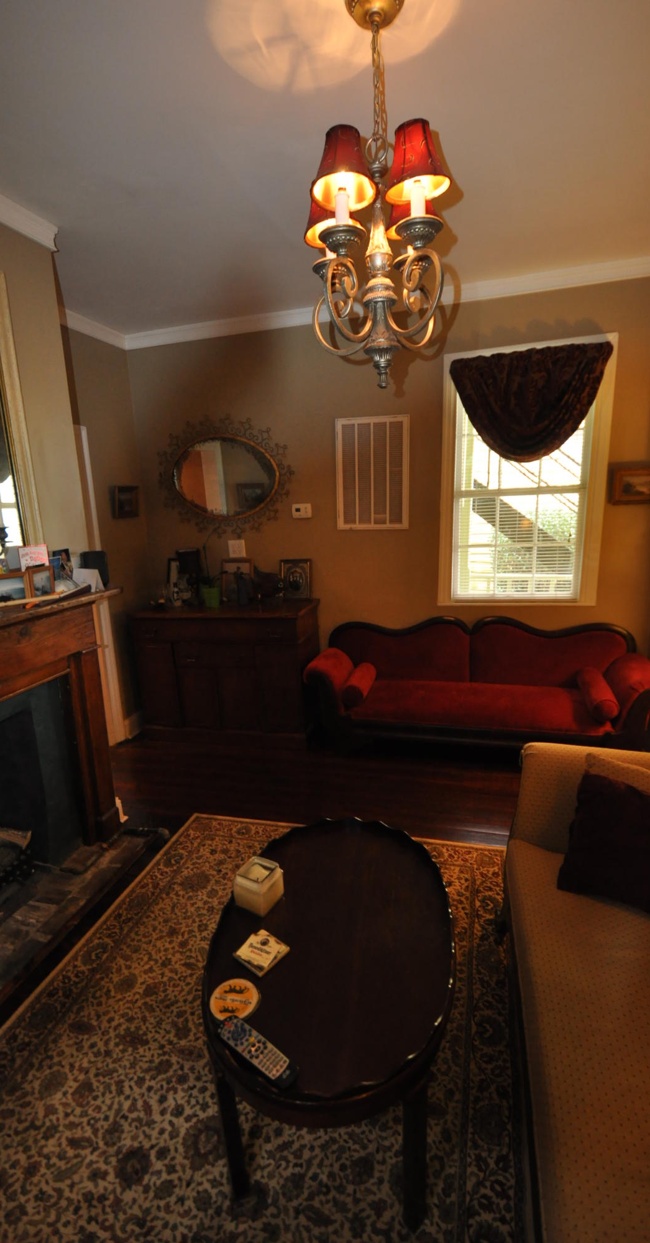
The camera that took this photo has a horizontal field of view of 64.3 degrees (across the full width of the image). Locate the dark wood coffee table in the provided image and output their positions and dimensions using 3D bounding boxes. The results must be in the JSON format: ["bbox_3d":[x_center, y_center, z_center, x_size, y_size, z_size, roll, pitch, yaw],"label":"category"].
[{"bbox_3d":[0.040,0.994,1.358,0.592,0.516,0.853,0,13,11],"label":"dark wood coffee table"}]

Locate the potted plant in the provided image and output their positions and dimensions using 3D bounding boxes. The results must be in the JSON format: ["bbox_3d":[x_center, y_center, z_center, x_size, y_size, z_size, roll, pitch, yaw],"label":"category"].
[{"bbox_3d":[-0.762,-0.316,3.433,0.170,0.435,0.170,1,13,15],"label":"potted plant"}]

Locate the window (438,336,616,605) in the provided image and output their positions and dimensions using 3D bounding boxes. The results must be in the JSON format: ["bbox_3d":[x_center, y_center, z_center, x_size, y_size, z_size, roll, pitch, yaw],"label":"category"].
[{"bbox_3d":[1.141,-0.810,3.014,0.926,1.484,0.110,1,13,15],"label":"window"}]

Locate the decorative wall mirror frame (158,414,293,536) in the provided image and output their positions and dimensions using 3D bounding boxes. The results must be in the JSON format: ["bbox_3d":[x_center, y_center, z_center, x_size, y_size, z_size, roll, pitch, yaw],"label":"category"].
[{"bbox_3d":[-0.681,-0.980,3.491,1.002,0.796,0.040,1,13,15],"label":"decorative wall mirror frame"}]

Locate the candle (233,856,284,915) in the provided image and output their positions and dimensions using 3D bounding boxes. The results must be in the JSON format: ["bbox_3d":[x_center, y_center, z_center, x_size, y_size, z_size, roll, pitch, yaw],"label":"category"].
[{"bbox_3d":[-0.176,0.706,1.388,0.089,0.091,0.089,5,15,31],"label":"candle"}]

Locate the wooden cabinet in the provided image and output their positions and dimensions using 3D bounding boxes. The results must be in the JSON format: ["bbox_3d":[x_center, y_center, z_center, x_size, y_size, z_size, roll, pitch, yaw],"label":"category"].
[{"bbox_3d":[-0.625,0.336,3.520,1.158,0.890,0.535,1,13,15],"label":"wooden cabinet"}]

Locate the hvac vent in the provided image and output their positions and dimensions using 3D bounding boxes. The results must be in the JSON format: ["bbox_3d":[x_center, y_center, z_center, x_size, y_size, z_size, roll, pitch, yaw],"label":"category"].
[{"bbox_3d":[0.296,-0.917,3.240,0.462,0.685,0.030,1,13,15],"label":"hvac vent"}]

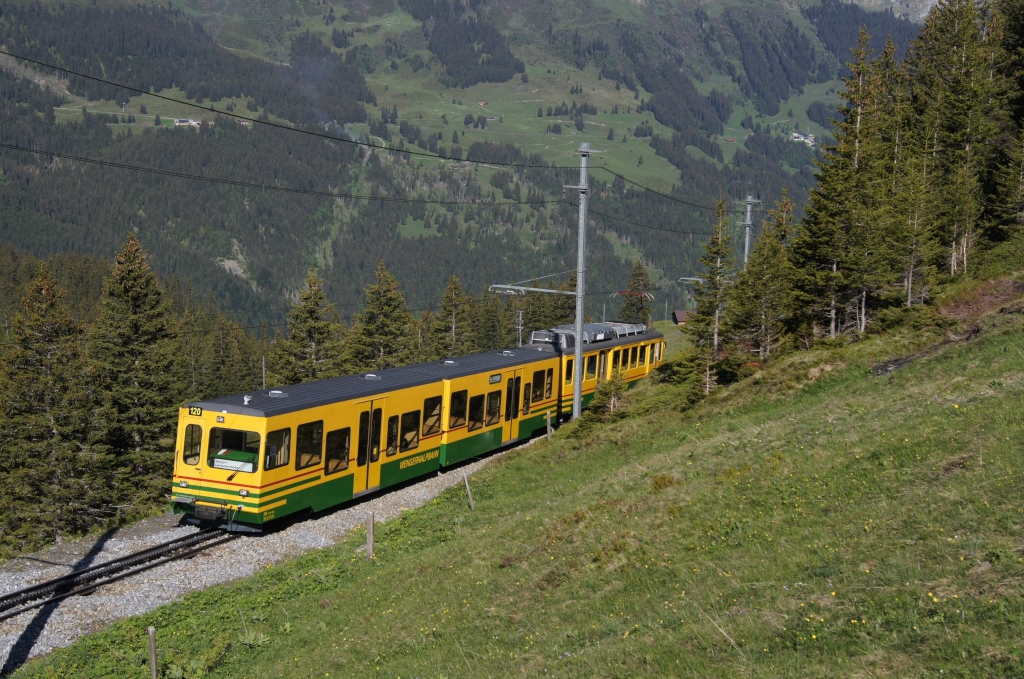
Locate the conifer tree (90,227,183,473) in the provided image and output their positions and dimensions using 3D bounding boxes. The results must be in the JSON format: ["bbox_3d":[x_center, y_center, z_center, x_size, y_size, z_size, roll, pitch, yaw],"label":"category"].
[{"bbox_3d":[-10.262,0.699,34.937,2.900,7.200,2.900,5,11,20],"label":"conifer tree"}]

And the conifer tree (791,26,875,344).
[{"bbox_3d":[15.018,-6.689,55.820,4.000,13.330,4.000,5,11,20],"label":"conifer tree"}]

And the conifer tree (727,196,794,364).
[{"bbox_3d":[11.987,-2.950,59.816,3.300,7.730,3.300,5,11,20],"label":"conifer tree"}]

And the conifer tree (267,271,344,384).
[{"bbox_3d":[-6.977,0.868,44.602,3.100,6.800,3.100,5,11,20],"label":"conifer tree"}]

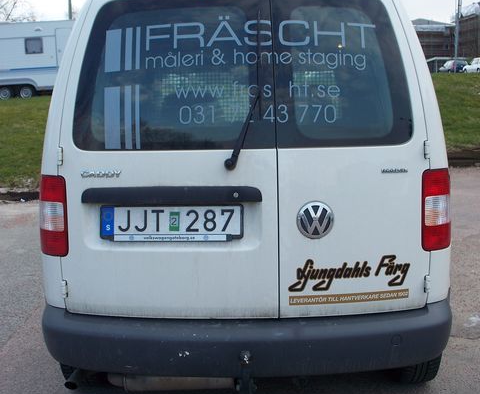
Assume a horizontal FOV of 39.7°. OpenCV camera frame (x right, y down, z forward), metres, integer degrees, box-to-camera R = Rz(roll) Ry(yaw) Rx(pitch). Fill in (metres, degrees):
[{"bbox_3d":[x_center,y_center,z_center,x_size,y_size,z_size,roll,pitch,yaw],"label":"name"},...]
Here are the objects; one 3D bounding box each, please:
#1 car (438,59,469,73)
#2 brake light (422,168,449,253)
[{"bbox_3d":[23.471,-14.280,73.000,1.720,1.480,4.100,-2,8,-7],"label":"car"},{"bbox_3d":[0.722,0.051,2.439,0.137,0.300,0.150,-2,5,-3],"label":"brake light"}]

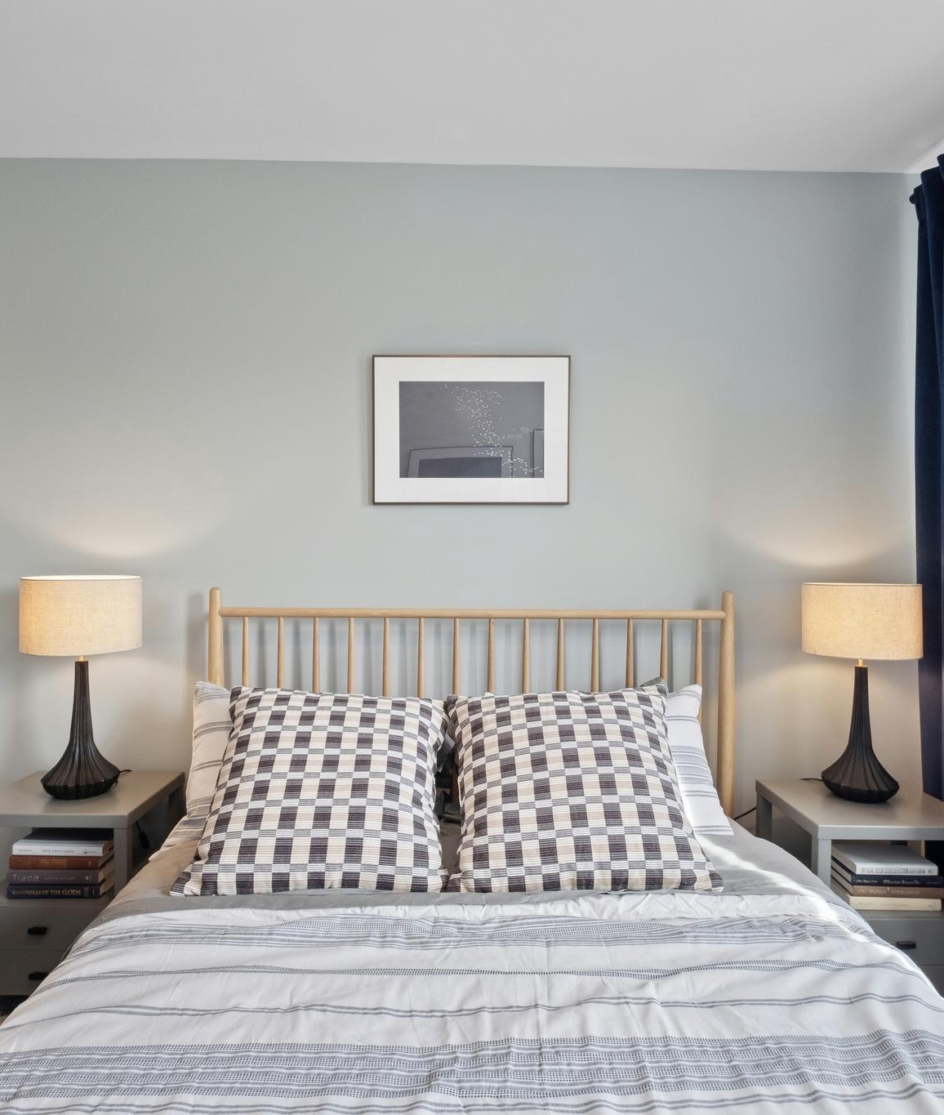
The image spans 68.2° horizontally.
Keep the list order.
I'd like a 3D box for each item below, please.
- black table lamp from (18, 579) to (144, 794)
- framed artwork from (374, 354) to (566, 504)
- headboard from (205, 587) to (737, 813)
[{"bbox_3d":[-1.107,0.362,1.980,0.302,0.612,0.302,0,1,-1],"label":"black table lamp"},{"bbox_3d":[0.000,-0.393,2.165,0.607,0.460,0.025,0,1,-1],"label":"framed artwork"},{"bbox_3d":[0.001,0.651,2.130,1.613,1.103,0.050,0,1,-1],"label":"headboard"}]

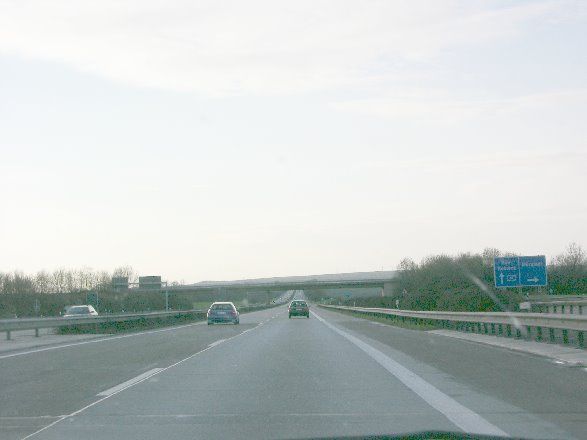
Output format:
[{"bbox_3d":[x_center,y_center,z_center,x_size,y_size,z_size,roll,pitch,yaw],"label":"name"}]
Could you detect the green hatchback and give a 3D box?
[{"bbox_3d":[0.508,7.600,106.300,1.670,1.440,4.000,0,-4,0],"label":"green hatchback"}]

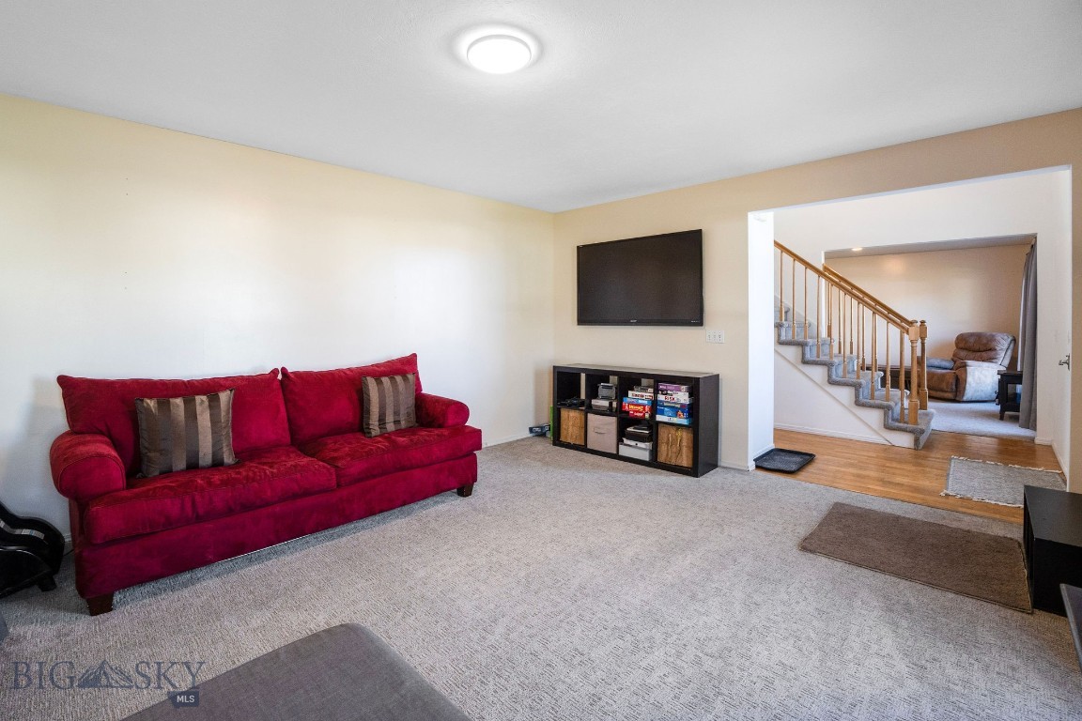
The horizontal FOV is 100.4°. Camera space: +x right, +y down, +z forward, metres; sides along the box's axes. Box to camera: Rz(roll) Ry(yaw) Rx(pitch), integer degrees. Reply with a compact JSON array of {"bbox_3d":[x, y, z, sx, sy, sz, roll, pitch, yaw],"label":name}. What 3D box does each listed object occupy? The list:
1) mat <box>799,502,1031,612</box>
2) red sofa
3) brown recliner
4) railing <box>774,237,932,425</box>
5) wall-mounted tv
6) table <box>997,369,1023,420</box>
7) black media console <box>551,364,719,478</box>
[{"bbox_3d":[2.012,0.999,2.480,0.900,0.020,0.820,3,6,38],"label":"mat"},{"bbox_3d":[-1.497,0.532,2.847,2.122,0.960,0.980,-5,7,-41],"label":"red sofa"},{"bbox_3d":[6.458,0.074,6.996,0.930,0.990,0.890,-1,5,-10],"label":"brown recliner"},{"bbox_3d":[3.443,-0.384,5.064,1.420,1.920,1.150,4,7,42],"label":"railing"},{"bbox_3d":[0.887,-0.718,4.184,1.286,0.796,0.100,4,7,42],"label":"wall-mounted tv"},{"bbox_3d":[5.851,0.422,5.431,0.460,0.590,0.500,4,7,42],"label":"table"},{"bbox_3d":[0.800,0.481,4.129,1.490,0.790,0.390,4,7,42],"label":"black media console"}]

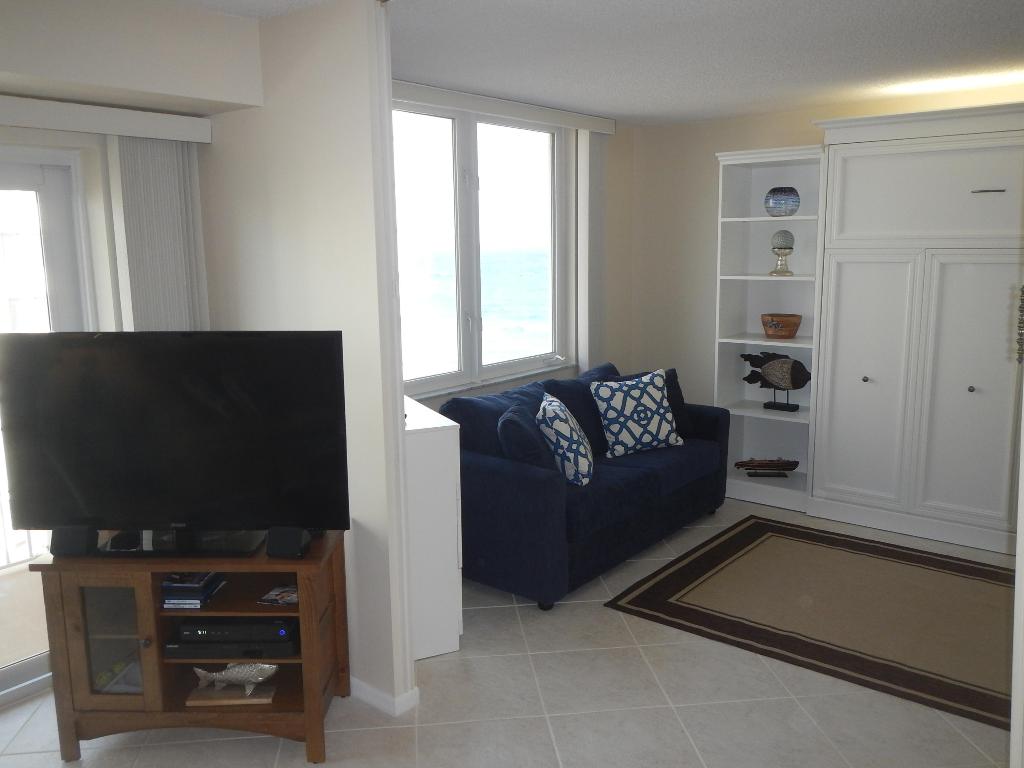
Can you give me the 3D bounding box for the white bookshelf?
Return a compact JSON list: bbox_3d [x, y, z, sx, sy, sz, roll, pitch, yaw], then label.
[{"bbox_3d":[1.647,-0.333,5.210,0.650,2.160,0.420,7,13,40],"label":"white bookshelf"}]

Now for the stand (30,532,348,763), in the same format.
[{"bbox_3d":[-1.046,0.865,2.878,0.940,0.685,0.460,-1,10,1],"label":"stand"}]

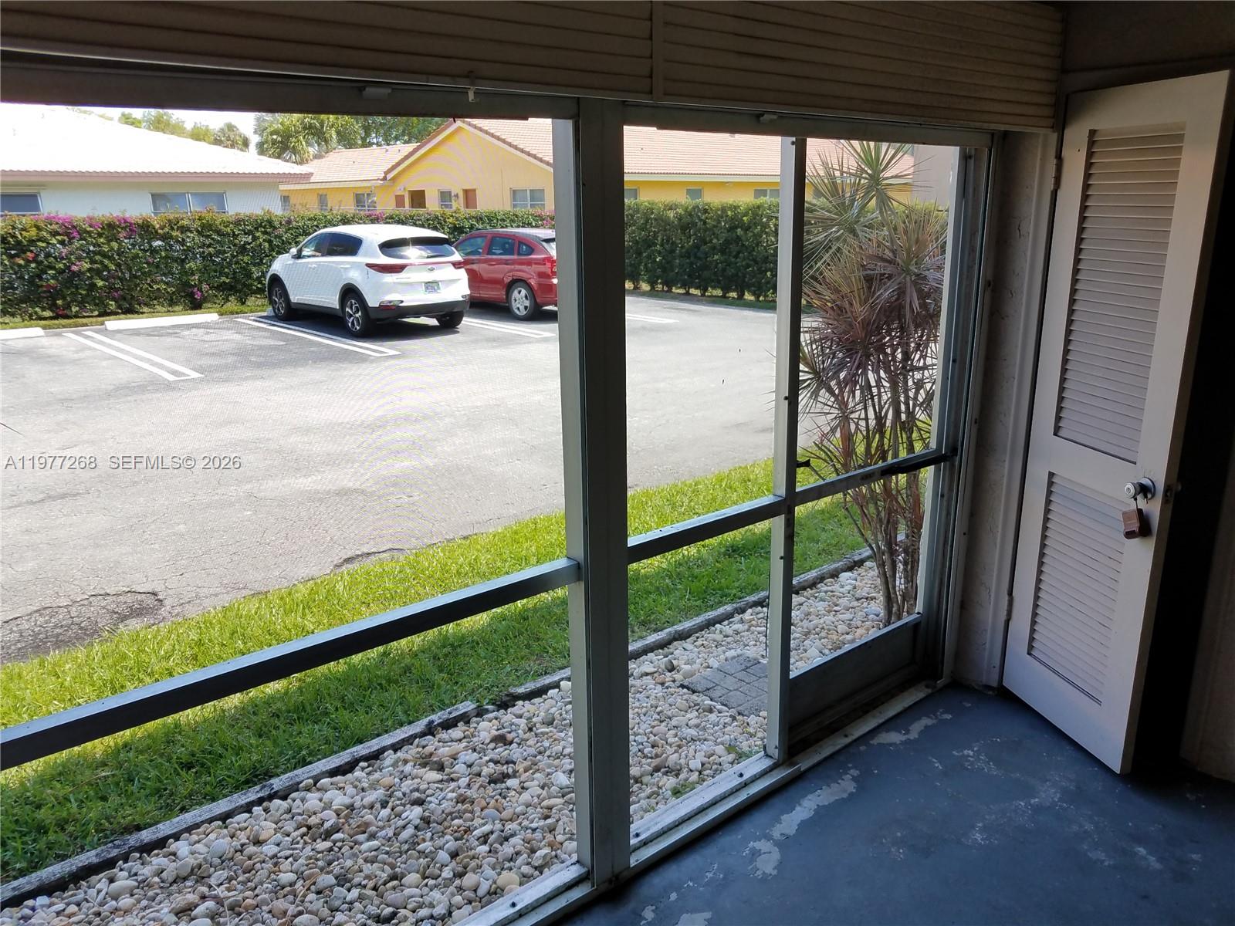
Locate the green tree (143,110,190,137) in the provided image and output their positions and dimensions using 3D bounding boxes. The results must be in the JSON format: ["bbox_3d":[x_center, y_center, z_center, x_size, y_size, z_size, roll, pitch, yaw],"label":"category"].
[{"bbox_3d":[-26.333,-16.714,53.605,3.600,7.018,3.600,-8,17,-24],"label":"green tree"}]

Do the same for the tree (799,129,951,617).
[{"bbox_3d":[1.144,-0.350,4.154,0.950,2.279,0.950,4,17,15],"label":"tree"}]

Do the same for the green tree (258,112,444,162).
[{"bbox_3d":[-16.122,-18.183,54.916,11.000,9.000,8.500,-5,17,-15],"label":"green tree"}]

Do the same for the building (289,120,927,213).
[{"bbox_3d":[-1.984,-14.746,49.674,25.500,4.900,31.000,-13,20,-38],"label":"building"}]

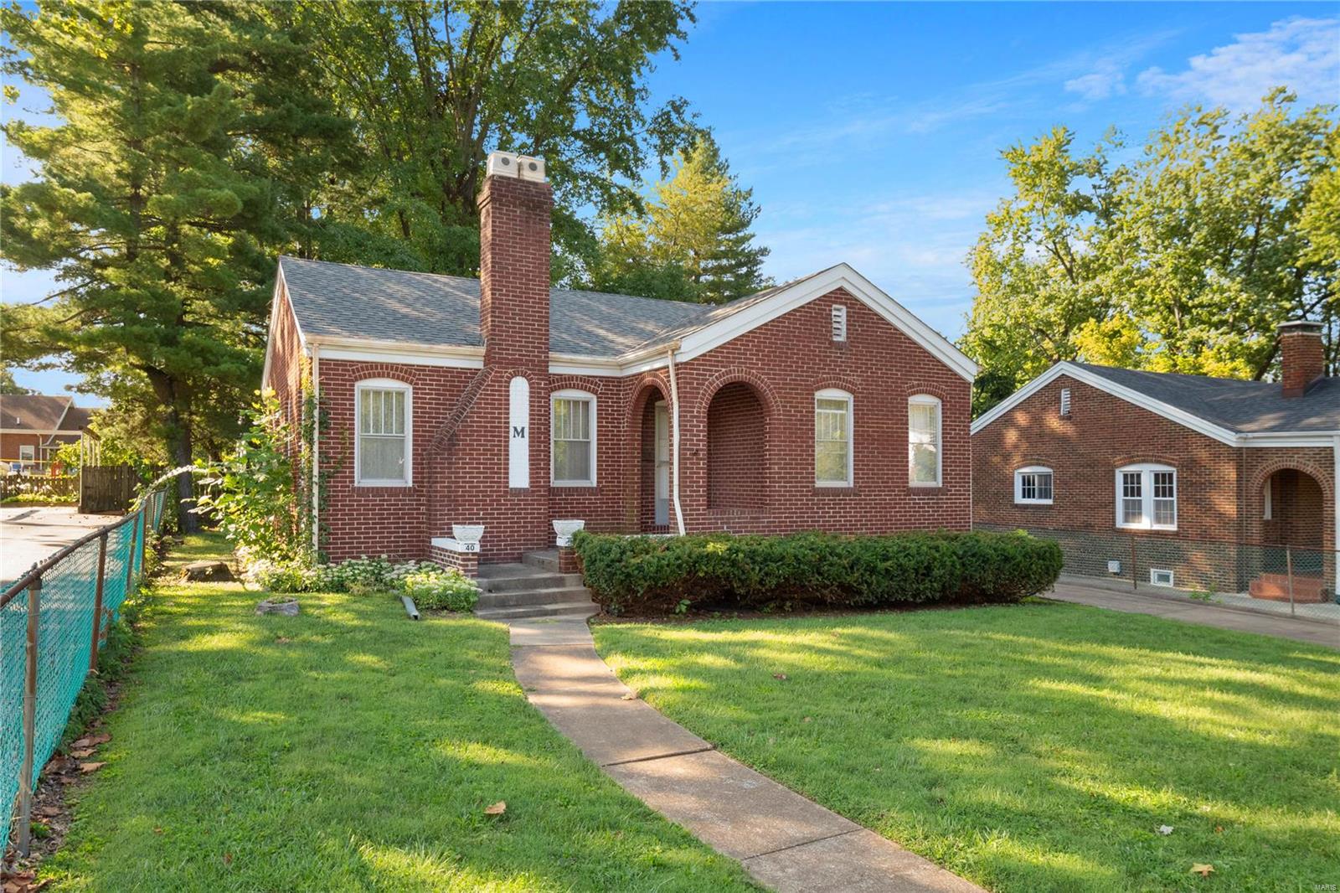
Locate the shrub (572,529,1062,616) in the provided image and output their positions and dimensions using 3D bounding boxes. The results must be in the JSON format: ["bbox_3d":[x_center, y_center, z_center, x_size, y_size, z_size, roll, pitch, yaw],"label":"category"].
[{"bbox_3d":[2.664,1.794,13.240,8.600,1.070,1.200,1,-3,-28],"label":"shrub"}]

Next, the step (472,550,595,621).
[{"bbox_3d":[-2.135,1.824,11.931,1.750,0.620,2.500,1,-3,-28],"label":"step"}]

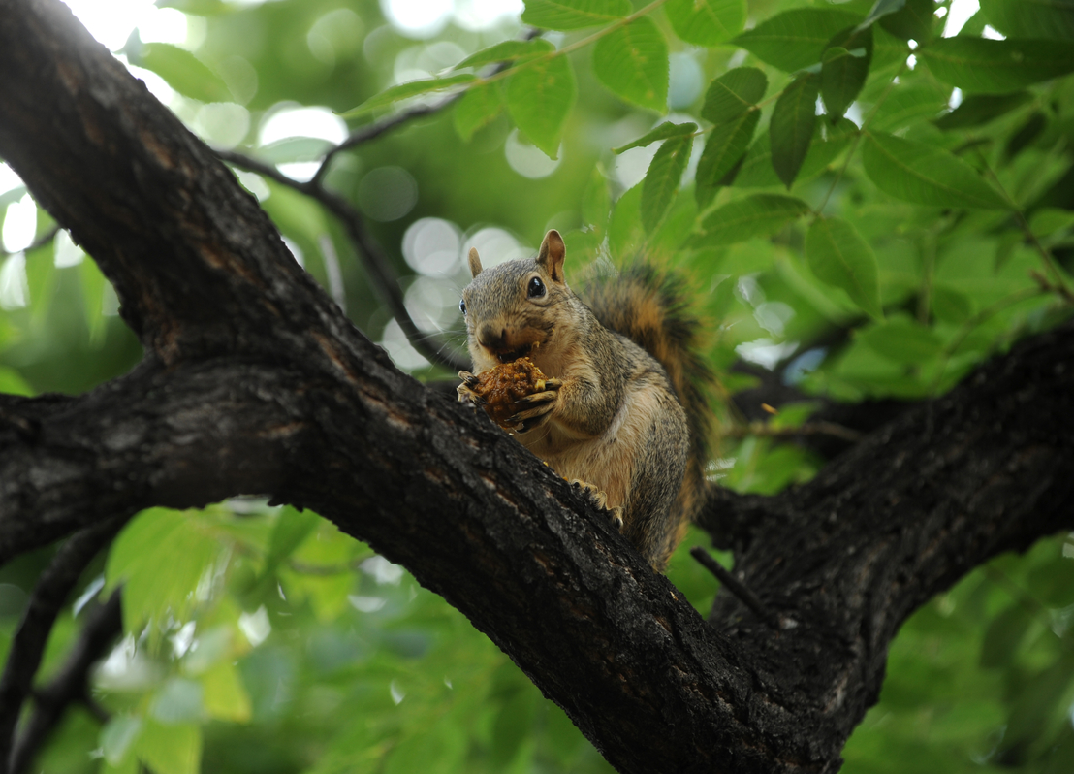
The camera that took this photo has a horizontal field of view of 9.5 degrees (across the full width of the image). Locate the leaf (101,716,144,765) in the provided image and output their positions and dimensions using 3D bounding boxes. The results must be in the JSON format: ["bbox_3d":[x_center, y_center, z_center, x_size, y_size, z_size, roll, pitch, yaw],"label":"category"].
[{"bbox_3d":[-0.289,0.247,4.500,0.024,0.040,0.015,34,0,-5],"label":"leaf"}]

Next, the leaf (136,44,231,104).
[{"bbox_3d":[-0.222,-0.197,4.050,0.066,0.028,0.016,30,0,-4],"label":"leaf"}]

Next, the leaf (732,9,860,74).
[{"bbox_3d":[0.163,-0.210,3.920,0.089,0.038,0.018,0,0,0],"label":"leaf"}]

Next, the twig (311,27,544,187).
[{"bbox_3d":[-0.072,-0.182,4.200,0.182,0.022,0.035,-34,0,5],"label":"twig"}]

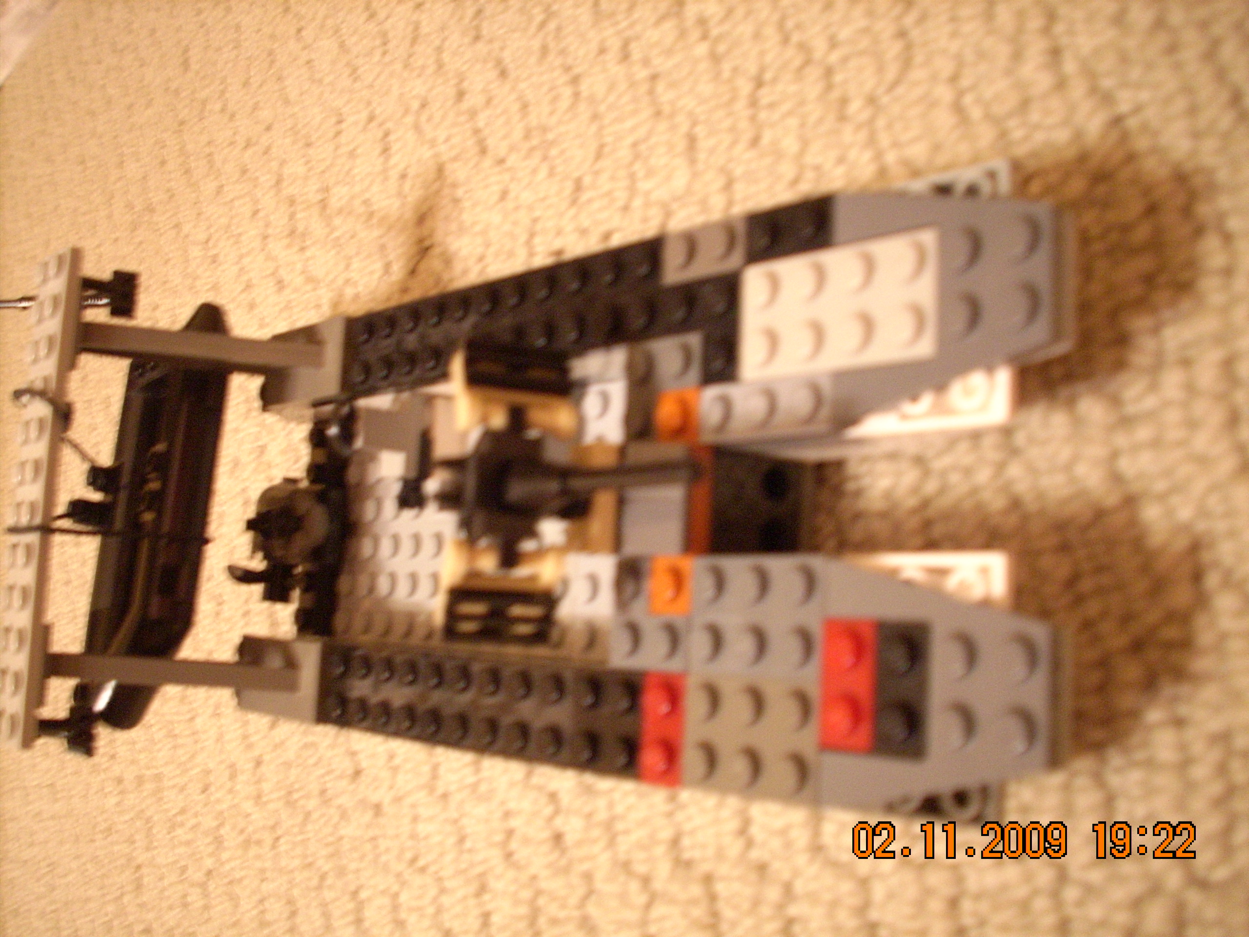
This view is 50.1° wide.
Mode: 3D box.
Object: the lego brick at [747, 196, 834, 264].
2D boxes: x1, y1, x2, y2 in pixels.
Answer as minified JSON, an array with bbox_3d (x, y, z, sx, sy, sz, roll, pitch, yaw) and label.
[{"bbox_3d":[0.024,-0.032,0.185,0.016,0.006,0.008,-5,80,46],"label":"lego brick"}]

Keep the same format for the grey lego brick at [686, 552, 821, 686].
[{"bbox_3d":[0.018,0.020,0.181,0.024,0.006,0.016,-5,80,46],"label":"grey lego brick"}]

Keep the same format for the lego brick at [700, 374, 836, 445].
[{"bbox_3d":[0.019,-0.008,0.184,0.024,0.005,0.008,-4,80,47],"label":"lego brick"}]

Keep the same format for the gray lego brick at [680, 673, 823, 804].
[{"bbox_3d":[0.017,0.036,0.179,0.024,0.005,0.016,-4,80,47],"label":"gray lego brick"}]

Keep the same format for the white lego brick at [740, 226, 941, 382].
[{"bbox_3d":[0.028,-0.021,0.176,0.032,0.005,0.016,-4,80,47],"label":"white lego brick"}]

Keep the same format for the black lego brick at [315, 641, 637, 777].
[{"bbox_3d":[-0.027,0.039,0.225,0.088,0.005,0.016,-4,80,47],"label":"black lego brick"}]

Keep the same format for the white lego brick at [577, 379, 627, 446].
[{"bbox_3d":[-0.003,-0.010,0.238,0.009,0.006,0.010,-5,80,46],"label":"white lego brick"}]

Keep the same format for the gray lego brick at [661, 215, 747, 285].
[{"bbox_3d":[0.012,-0.032,0.195,0.016,0.005,0.008,-4,80,47],"label":"gray lego brick"}]

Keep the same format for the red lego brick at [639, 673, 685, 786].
[{"bbox_3d":[0.006,0.037,0.191,0.008,0.006,0.016,-5,80,46],"label":"red lego brick"}]

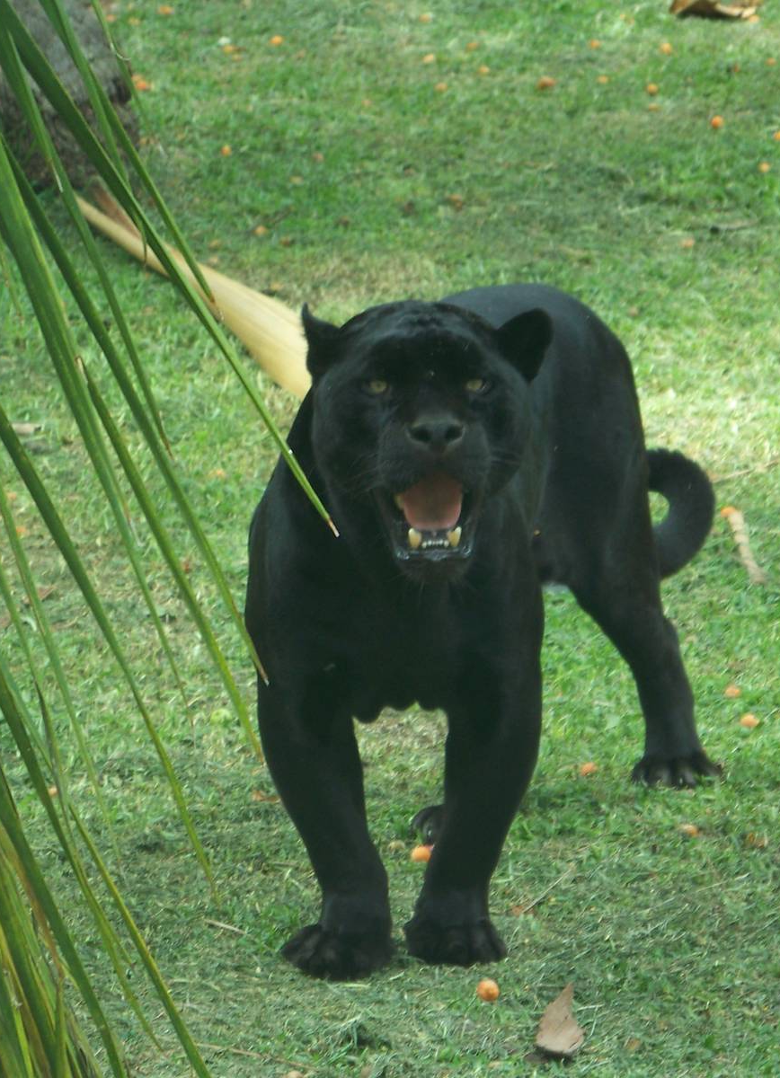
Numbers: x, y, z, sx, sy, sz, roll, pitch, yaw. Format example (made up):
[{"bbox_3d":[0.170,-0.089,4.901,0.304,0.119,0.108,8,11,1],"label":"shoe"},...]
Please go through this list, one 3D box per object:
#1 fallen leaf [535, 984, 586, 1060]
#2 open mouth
[{"bbox_3d":[0.159,0.450,7.590,0.048,0.045,0.080,0,13,0],"label":"fallen leaf"},{"bbox_3d":[0.035,-0.021,7.560,0.080,0.076,0.075,0,6,-4],"label":"open mouth"}]

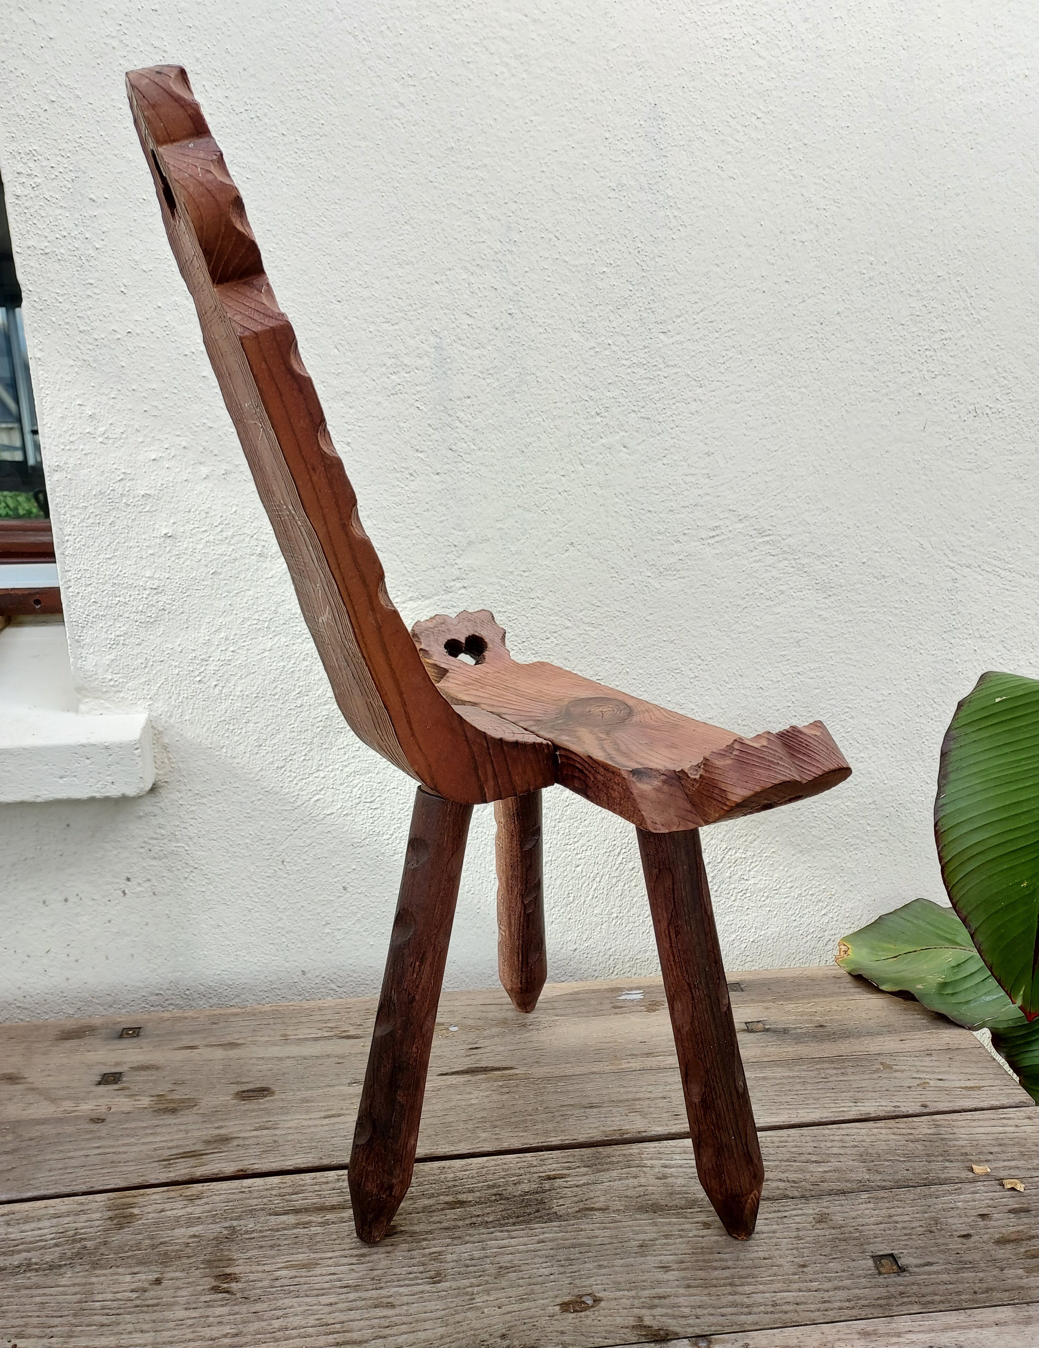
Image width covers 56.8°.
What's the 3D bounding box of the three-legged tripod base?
[{"bbox_3d":[-0.005,0.238,0.734,0.275,0.344,0.332,-12,21,-34],"label":"three-legged tripod base"}]

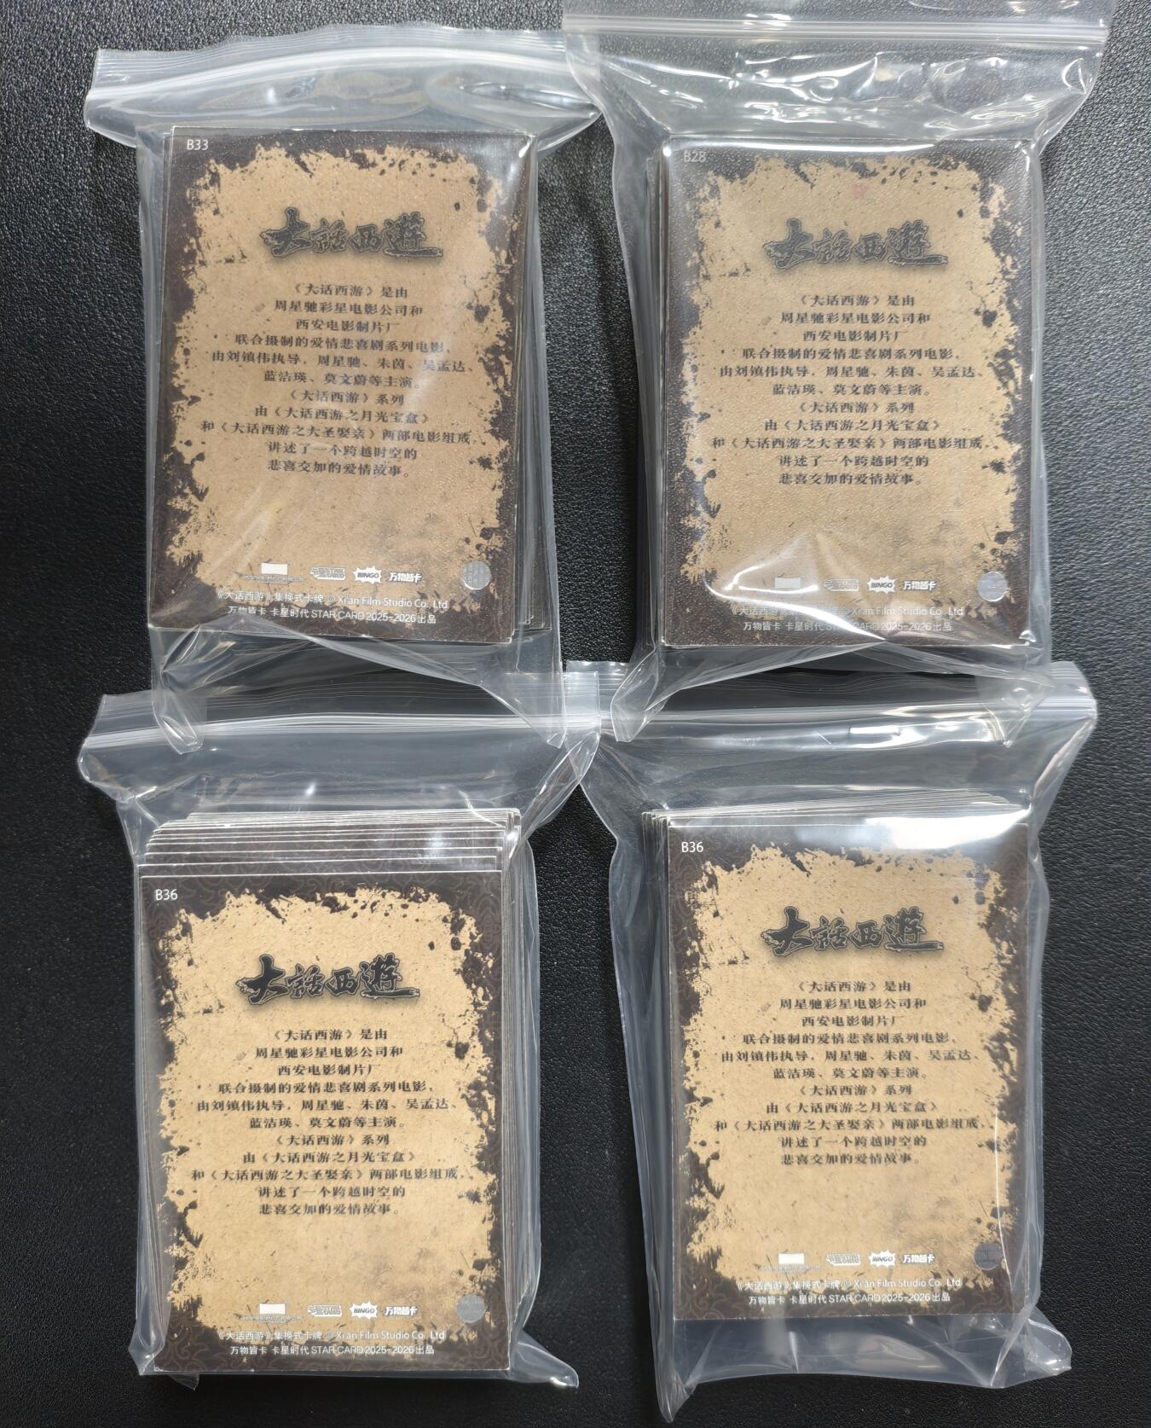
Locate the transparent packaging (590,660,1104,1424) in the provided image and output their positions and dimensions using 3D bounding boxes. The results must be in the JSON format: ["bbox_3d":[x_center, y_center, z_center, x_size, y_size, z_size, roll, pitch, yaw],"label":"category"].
[{"bbox_3d":[0.047,0.059,0.210,0.096,0.020,0.138,-1,90,0],"label":"transparent packaging"}]

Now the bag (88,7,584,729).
[{"bbox_3d":[-0.042,-0.059,0.208,0.093,0.020,0.131,2,90,0],"label":"bag"}]

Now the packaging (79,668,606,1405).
[{"bbox_3d":[-0.043,0.057,0.210,0.094,0.020,0.131,-1,90,0],"label":"packaging"}]

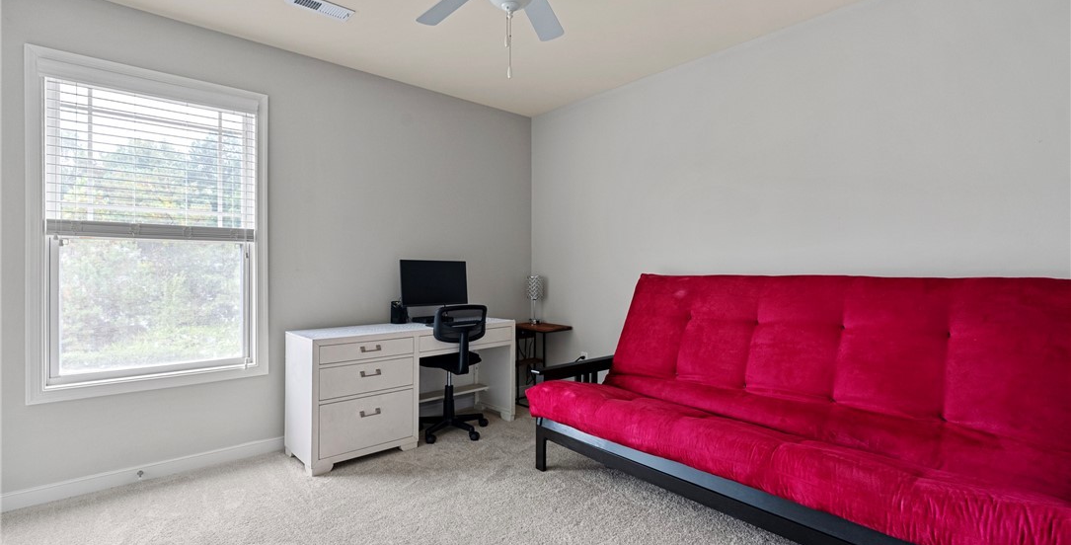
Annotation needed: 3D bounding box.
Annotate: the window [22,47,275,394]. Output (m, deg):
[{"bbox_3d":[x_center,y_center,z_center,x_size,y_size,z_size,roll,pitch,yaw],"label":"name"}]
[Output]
[{"bbox_3d":[-2.016,-0.225,2.572,1.015,1.690,0.100,0,0,-42],"label":"window"}]

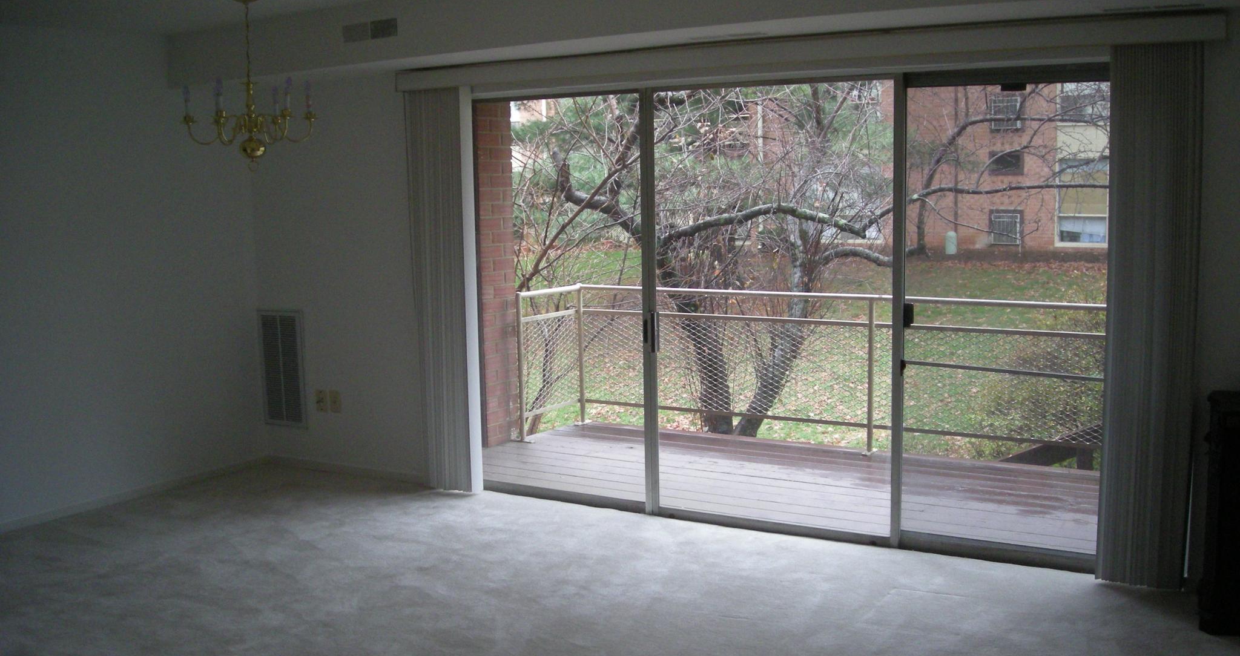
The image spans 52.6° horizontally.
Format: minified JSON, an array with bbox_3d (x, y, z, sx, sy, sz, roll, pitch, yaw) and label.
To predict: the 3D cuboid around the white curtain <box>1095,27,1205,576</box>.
[{"bbox_3d":[1.961,-0.047,4.655,0.300,2.030,0.100,3,8,31],"label":"white curtain"}]

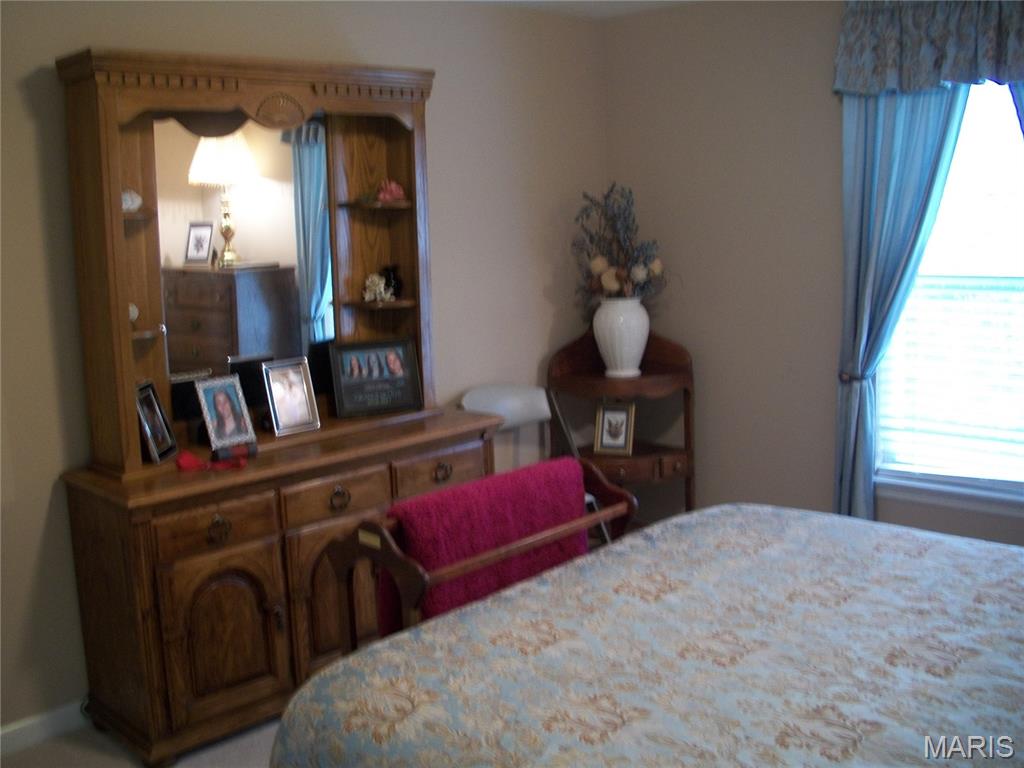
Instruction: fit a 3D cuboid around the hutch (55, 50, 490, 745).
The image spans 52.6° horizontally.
[{"bbox_3d":[-0.730,-0.010,3.496,1.423,2.072,0.473,-12,13,-42],"label":"hutch"}]

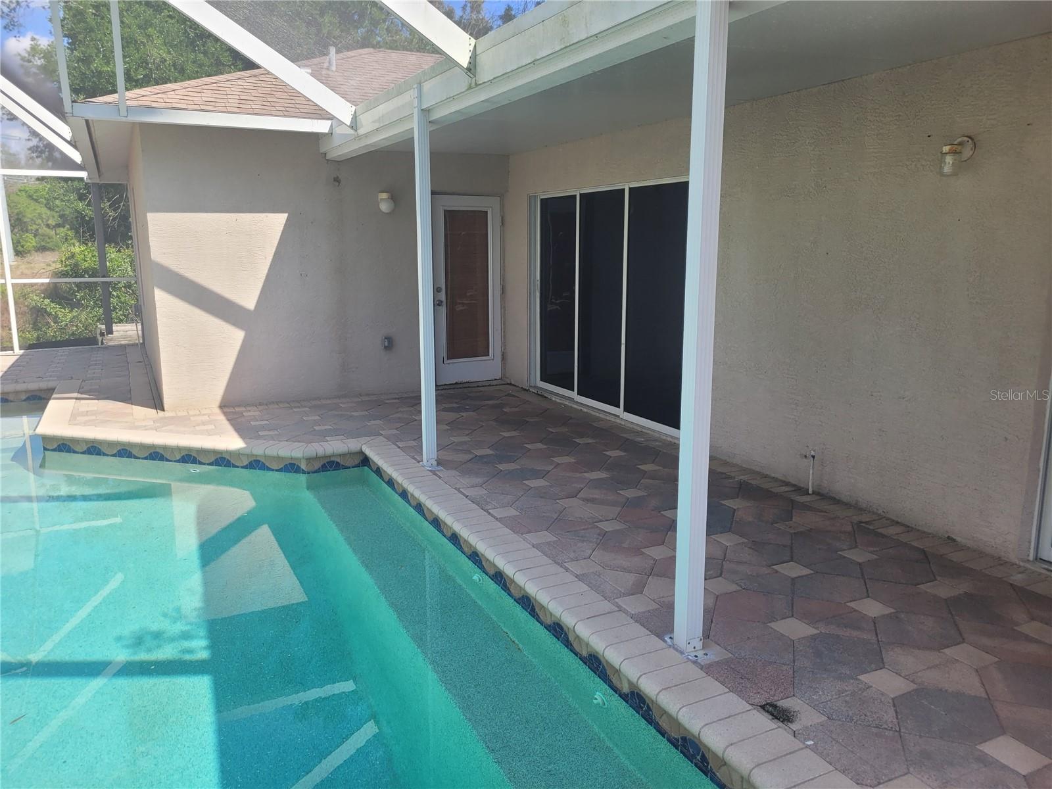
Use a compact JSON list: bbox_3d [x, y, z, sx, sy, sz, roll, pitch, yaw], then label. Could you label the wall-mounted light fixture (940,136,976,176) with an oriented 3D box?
[{"bbox_3d":[2.148,-1.198,3.966,0.140,0.195,0.120,-6,12,-26],"label":"wall-mounted light fixture"}]

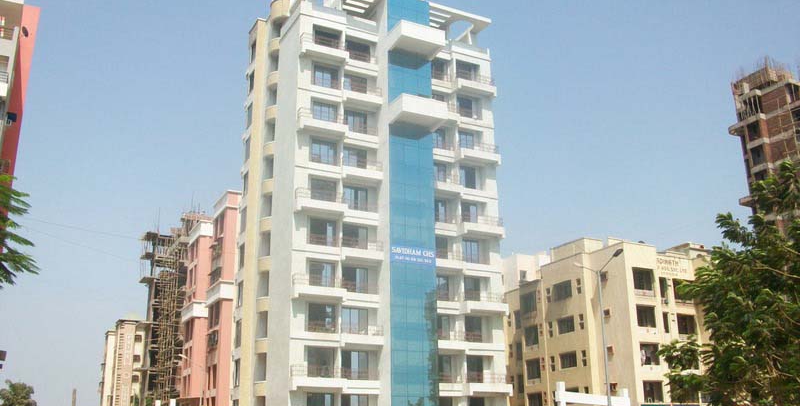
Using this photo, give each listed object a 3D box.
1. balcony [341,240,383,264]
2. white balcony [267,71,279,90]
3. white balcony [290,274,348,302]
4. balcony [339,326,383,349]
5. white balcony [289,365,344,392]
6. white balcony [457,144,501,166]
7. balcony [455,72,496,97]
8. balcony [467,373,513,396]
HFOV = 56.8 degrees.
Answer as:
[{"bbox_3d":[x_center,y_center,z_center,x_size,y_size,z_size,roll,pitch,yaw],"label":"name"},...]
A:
[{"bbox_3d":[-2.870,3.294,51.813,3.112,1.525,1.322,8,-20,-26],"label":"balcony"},{"bbox_3d":[-10.071,-9.977,59.621,1.169,1.169,2.136,8,-20,-26],"label":"white balcony"},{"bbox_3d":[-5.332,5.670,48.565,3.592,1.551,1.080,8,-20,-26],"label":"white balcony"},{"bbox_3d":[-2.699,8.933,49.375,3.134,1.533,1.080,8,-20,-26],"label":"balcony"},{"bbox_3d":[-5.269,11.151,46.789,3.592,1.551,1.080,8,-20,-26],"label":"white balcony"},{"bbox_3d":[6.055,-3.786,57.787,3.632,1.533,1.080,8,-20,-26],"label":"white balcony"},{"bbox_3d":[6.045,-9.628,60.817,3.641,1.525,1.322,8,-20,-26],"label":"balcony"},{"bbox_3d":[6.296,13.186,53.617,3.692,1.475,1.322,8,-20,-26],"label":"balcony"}]

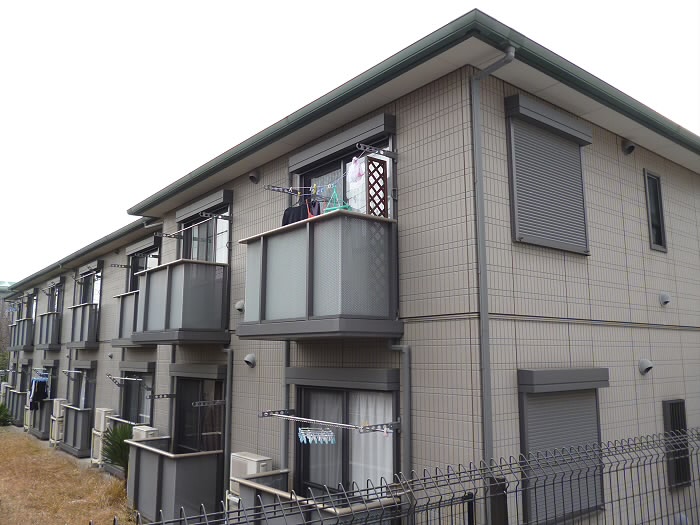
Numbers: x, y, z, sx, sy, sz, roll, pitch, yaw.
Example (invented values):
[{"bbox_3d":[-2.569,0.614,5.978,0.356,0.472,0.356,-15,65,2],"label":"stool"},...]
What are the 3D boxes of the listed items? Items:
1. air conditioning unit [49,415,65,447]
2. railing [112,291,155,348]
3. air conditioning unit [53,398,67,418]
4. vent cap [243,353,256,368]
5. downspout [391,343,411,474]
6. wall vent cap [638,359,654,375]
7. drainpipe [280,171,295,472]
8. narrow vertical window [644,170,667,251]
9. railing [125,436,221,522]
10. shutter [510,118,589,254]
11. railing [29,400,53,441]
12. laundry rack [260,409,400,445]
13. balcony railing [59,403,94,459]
[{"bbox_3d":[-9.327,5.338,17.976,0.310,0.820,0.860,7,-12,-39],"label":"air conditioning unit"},{"bbox_3d":[-5.227,1.390,13.685,0.363,1.304,2.200,7,-12,-38],"label":"railing"},{"bbox_3d":[-9.310,4.653,18.063,0.270,0.550,0.750,7,-12,-39],"label":"air conditioning unit"},{"bbox_3d":[-1.512,1.500,8.564,0.120,0.210,0.190,7,-12,-39],"label":"vent cap"},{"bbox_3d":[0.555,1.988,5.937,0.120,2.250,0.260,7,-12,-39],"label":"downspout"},{"bbox_3d":[3.833,1.350,7.301,0.190,0.210,0.120,7,-11,-38],"label":"wall vent cap"},{"bbox_3d":[-0.841,1.122,7.763,0.077,4.950,0.077,7,-12,-38],"label":"drainpipe"},{"bbox_3d":[4.428,-0.739,8.200,0.450,1.160,0.080,7,-12,-39],"label":"narrow vertical window"},{"bbox_3d":[-3.034,3.668,9.541,0.825,1.128,2.227,7,-12,-38],"label":"railing"},{"bbox_3d":[2.269,-0.827,6.372,1.452,1.369,0.075,7,-12,-38],"label":"shutter"},{"bbox_3d":[-10.798,5.422,19.818,0.340,1.260,2.080,7,-12,-39],"label":"railing"},{"bbox_3d":[-0.302,1.914,6.607,0.544,0.292,2.101,7,-12,-38],"label":"laundry rack"},{"bbox_3d":[-7.905,4.830,16.353,0.340,1.270,2.130,7,-12,-39],"label":"balcony railing"}]

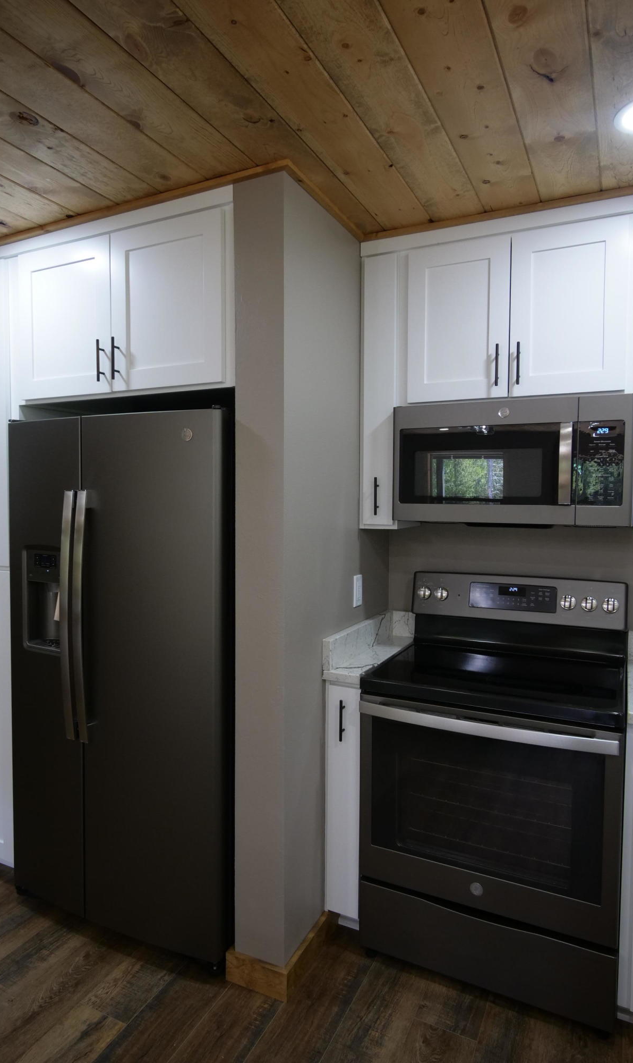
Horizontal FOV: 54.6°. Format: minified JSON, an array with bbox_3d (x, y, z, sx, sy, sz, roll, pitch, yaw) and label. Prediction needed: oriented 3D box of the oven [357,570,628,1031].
[{"bbox_3d":[0.619,0.792,2.114,0.758,1.218,0.665,2,3,25],"label":"oven"}]

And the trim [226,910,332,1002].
[{"bbox_3d":[-0.116,1.357,2.031,0.214,0.090,0.330,2,3,25],"label":"trim"}]

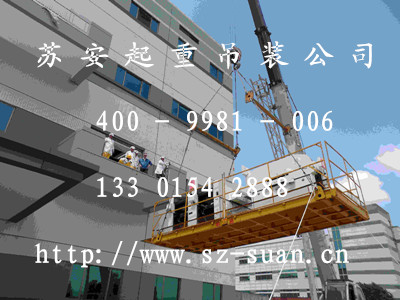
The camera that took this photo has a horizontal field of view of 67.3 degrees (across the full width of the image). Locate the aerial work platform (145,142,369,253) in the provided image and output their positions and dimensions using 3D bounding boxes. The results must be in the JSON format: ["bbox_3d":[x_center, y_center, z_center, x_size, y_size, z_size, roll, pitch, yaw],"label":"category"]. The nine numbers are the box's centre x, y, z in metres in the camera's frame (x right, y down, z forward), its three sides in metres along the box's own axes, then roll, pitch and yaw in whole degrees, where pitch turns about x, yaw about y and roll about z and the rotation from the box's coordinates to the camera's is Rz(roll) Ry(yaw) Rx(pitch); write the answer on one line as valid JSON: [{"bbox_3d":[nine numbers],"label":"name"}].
[{"bbox_3d":[1.227,1.838,8.875,6.104,1.305,2.379,-25,-37,34],"label":"aerial work platform"}]

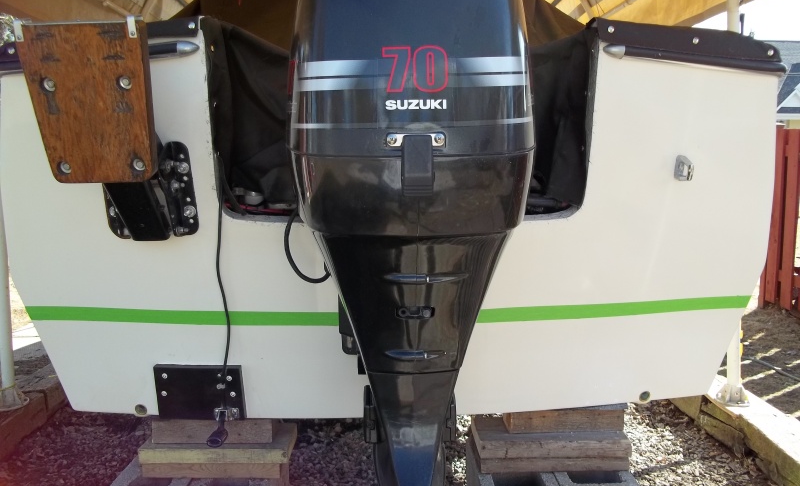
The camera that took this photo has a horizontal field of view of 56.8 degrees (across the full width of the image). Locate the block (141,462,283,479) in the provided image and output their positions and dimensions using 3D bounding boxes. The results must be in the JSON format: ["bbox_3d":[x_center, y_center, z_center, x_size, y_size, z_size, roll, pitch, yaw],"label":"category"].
[{"bbox_3d":[-0.501,0.598,2.081,0.367,0.038,0.235,-1,4,0],"label":"block"}]

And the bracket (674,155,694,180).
[{"bbox_3d":[0.699,-0.181,1.816,0.038,0.058,0.030,-4,17,-8],"label":"bracket"}]

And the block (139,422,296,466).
[{"bbox_3d":[-0.495,0.559,2.081,0.395,0.038,0.235,-1,4,0],"label":"block"}]

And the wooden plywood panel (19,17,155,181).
[{"bbox_3d":[-0.649,-0.295,1.551,0.250,0.330,0.045,-1,18,0],"label":"wooden plywood panel"}]

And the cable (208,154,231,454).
[{"bbox_3d":[-0.458,0.141,1.875,0.055,0.760,0.060,2,11,0],"label":"cable"}]

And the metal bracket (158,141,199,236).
[{"bbox_3d":[-0.533,-0.126,1.786,0.050,0.228,0.075,1,17,7],"label":"metal bracket"}]

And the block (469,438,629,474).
[{"bbox_3d":[0.406,0.582,2.076,0.391,0.038,0.235,-1,4,-2],"label":"block"}]

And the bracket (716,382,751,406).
[{"bbox_3d":[1.387,0.627,3.080,0.105,0.082,0.105,-1,4,0],"label":"bracket"}]

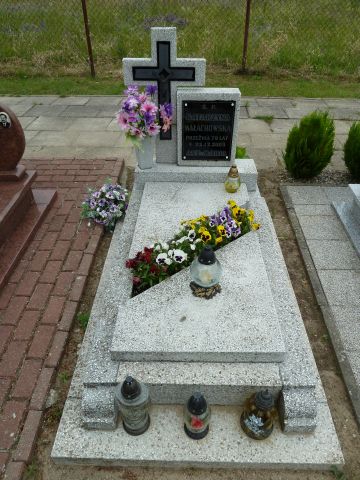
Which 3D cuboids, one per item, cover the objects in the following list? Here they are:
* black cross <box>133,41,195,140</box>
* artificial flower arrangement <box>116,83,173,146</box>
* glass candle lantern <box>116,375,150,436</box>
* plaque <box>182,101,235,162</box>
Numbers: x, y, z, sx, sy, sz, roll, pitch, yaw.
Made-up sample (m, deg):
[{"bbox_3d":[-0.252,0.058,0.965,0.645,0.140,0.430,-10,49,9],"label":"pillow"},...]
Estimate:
[{"bbox_3d":[-0.097,-0.893,2.146,0.373,0.587,0.022,1,41,1],"label":"black cross"},{"bbox_3d":[-0.217,-0.750,2.129,0.340,0.370,0.300,1,41,1],"label":"artificial flower arrangement"},{"bbox_3d":[-0.178,0.619,1.332,0.121,0.346,0.121,1,41,1],"label":"glass candle lantern"},{"bbox_3d":[0.179,-0.701,2.255,0.331,0.396,0.020,1,39,1],"label":"plaque"}]

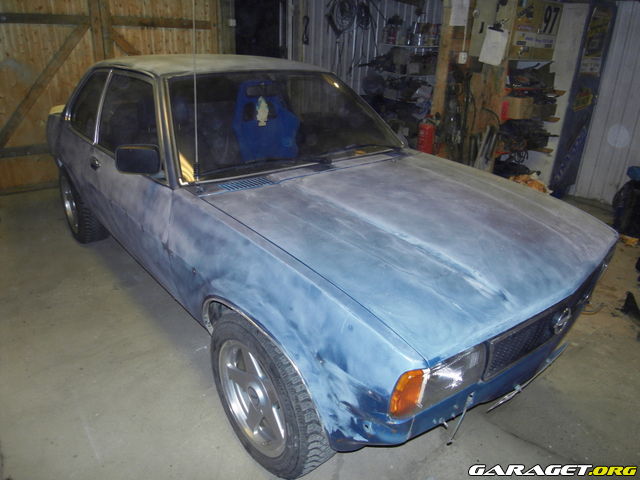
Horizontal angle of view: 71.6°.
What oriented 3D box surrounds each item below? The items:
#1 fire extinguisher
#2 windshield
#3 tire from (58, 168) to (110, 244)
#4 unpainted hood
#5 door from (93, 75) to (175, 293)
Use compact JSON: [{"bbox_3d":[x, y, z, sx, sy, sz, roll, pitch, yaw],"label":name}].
[{"bbox_3d":[1.023,-0.943,4.348,0.170,0.500,0.170,10,24,19],"label":"fire extinguisher"},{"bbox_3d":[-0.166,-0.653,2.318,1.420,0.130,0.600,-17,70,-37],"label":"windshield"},{"bbox_3d":[-1.784,-0.268,3.393,0.195,0.585,0.585,-17,29,-37],"label":"tire"},{"bbox_3d":[0.434,-0.099,1.761,1.390,0.145,1.150,-17,35,-37],"label":"unpainted hood"},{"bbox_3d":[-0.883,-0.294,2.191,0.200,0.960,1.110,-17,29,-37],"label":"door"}]

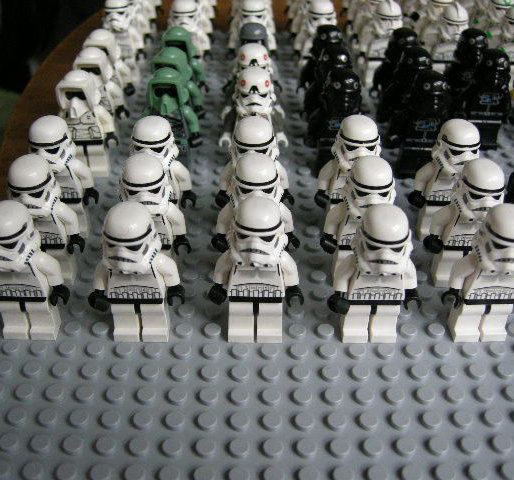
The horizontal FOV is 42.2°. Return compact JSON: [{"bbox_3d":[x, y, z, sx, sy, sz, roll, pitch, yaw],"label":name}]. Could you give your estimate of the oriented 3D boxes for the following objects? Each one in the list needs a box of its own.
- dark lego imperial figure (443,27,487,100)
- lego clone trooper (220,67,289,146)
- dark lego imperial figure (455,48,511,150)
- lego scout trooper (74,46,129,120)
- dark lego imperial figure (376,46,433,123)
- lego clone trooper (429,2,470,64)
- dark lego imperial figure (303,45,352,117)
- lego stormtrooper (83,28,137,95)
[{"bbox_3d":[0.093,-0.070,0.291,0.025,0.043,0.015,0,36,-1],"label":"dark lego imperial figure"},{"bbox_3d":[-0.001,-0.042,0.246,0.025,0.043,0.015,0,36,-1],"label":"lego clone trooper"},{"bbox_3d":[0.093,-0.056,0.271,0.025,0.043,0.015,0,36,-1],"label":"dark lego imperial figure"},{"bbox_3d":[-0.065,-0.057,0.268,0.025,0.043,0.015,0,36,-1],"label":"lego scout trooper"},{"bbox_3d":[0.062,-0.057,0.270,0.025,0.043,0.014,0,36,-1],"label":"dark lego imperial figure"},{"bbox_3d":[0.093,-0.093,0.323,0.025,0.043,0.015,0,36,-1],"label":"lego clone trooper"},{"bbox_3d":[0.031,-0.056,0.266,0.025,0.043,0.015,0,36,-1],"label":"dark lego imperial figure"},{"bbox_3d":[-0.064,-0.070,0.285,0.025,0.043,0.015,0,36,-1],"label":"lego stormtrooper"}]

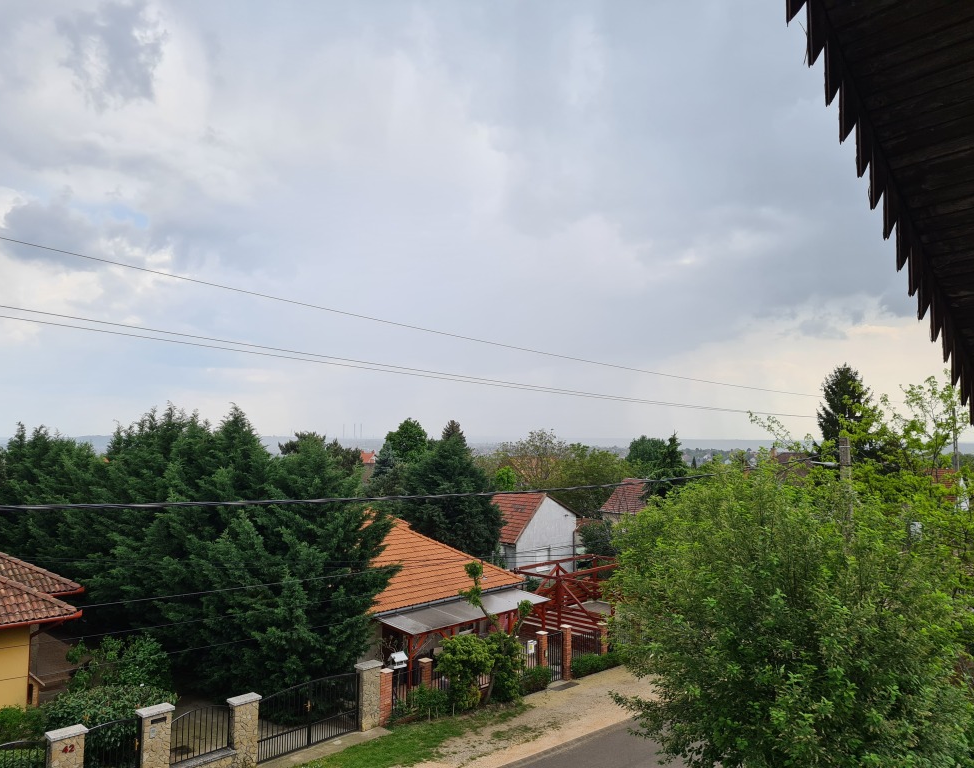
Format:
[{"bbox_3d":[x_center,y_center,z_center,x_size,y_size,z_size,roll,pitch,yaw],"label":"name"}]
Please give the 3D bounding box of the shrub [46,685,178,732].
[{"bbox_3d":[-9.149,8.076,18.570,2.100,1.300,2.900,-4,-6,43],"label":"shrub"}]

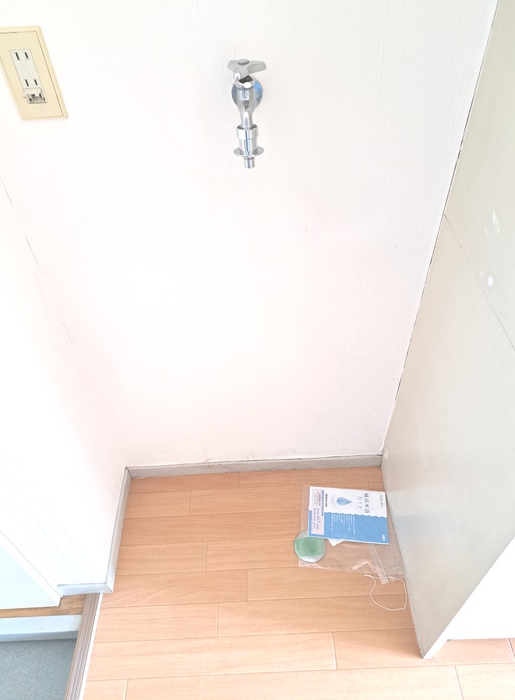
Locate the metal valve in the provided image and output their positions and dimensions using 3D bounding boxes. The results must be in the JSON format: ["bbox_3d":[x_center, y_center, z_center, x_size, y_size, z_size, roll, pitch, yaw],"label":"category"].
[{"bbox_3d":[-0.013,-0.340,0.692,0.051,0.143,0.100,-3,45,0],"label":"metal valve"}]

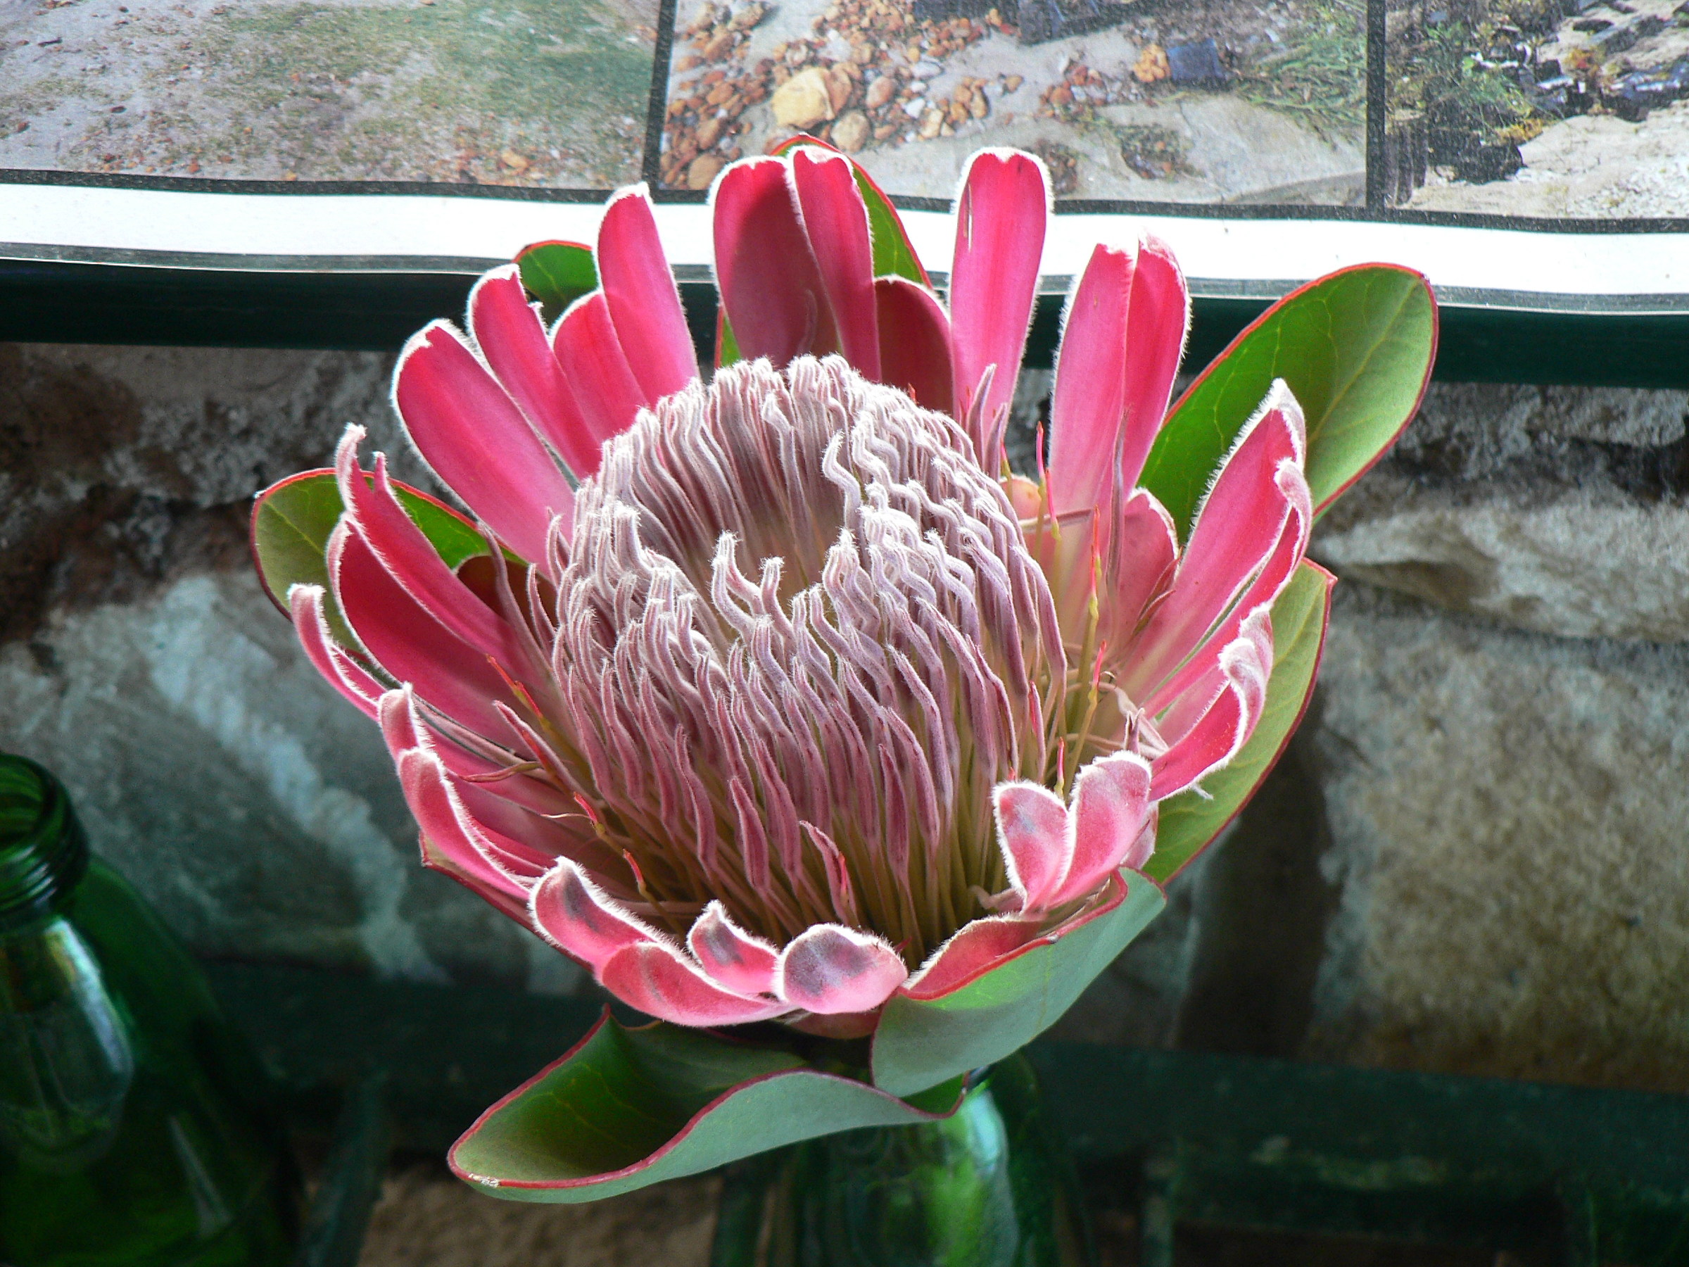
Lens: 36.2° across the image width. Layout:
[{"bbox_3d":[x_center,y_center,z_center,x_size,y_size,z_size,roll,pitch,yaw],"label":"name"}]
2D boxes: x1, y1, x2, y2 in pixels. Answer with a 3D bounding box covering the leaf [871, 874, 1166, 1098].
[{"bbox_3d":[0.022,0.049,0.352,0.043,0.055,0.022,-24,77,-23],"label":"leaf"}]

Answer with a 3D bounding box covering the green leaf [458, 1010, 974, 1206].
[{"bbox_3d":[-0.019,0.065,0.362,0.070,0.022,0.036,-9,35,-42],"label":"green leaf"}]

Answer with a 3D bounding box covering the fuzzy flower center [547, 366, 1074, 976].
[{"bbox_3d":[-0.003,0.011,0.360,0.068,0.070,0.068,-9,36,0],"label":"fuzzy flower center"}]

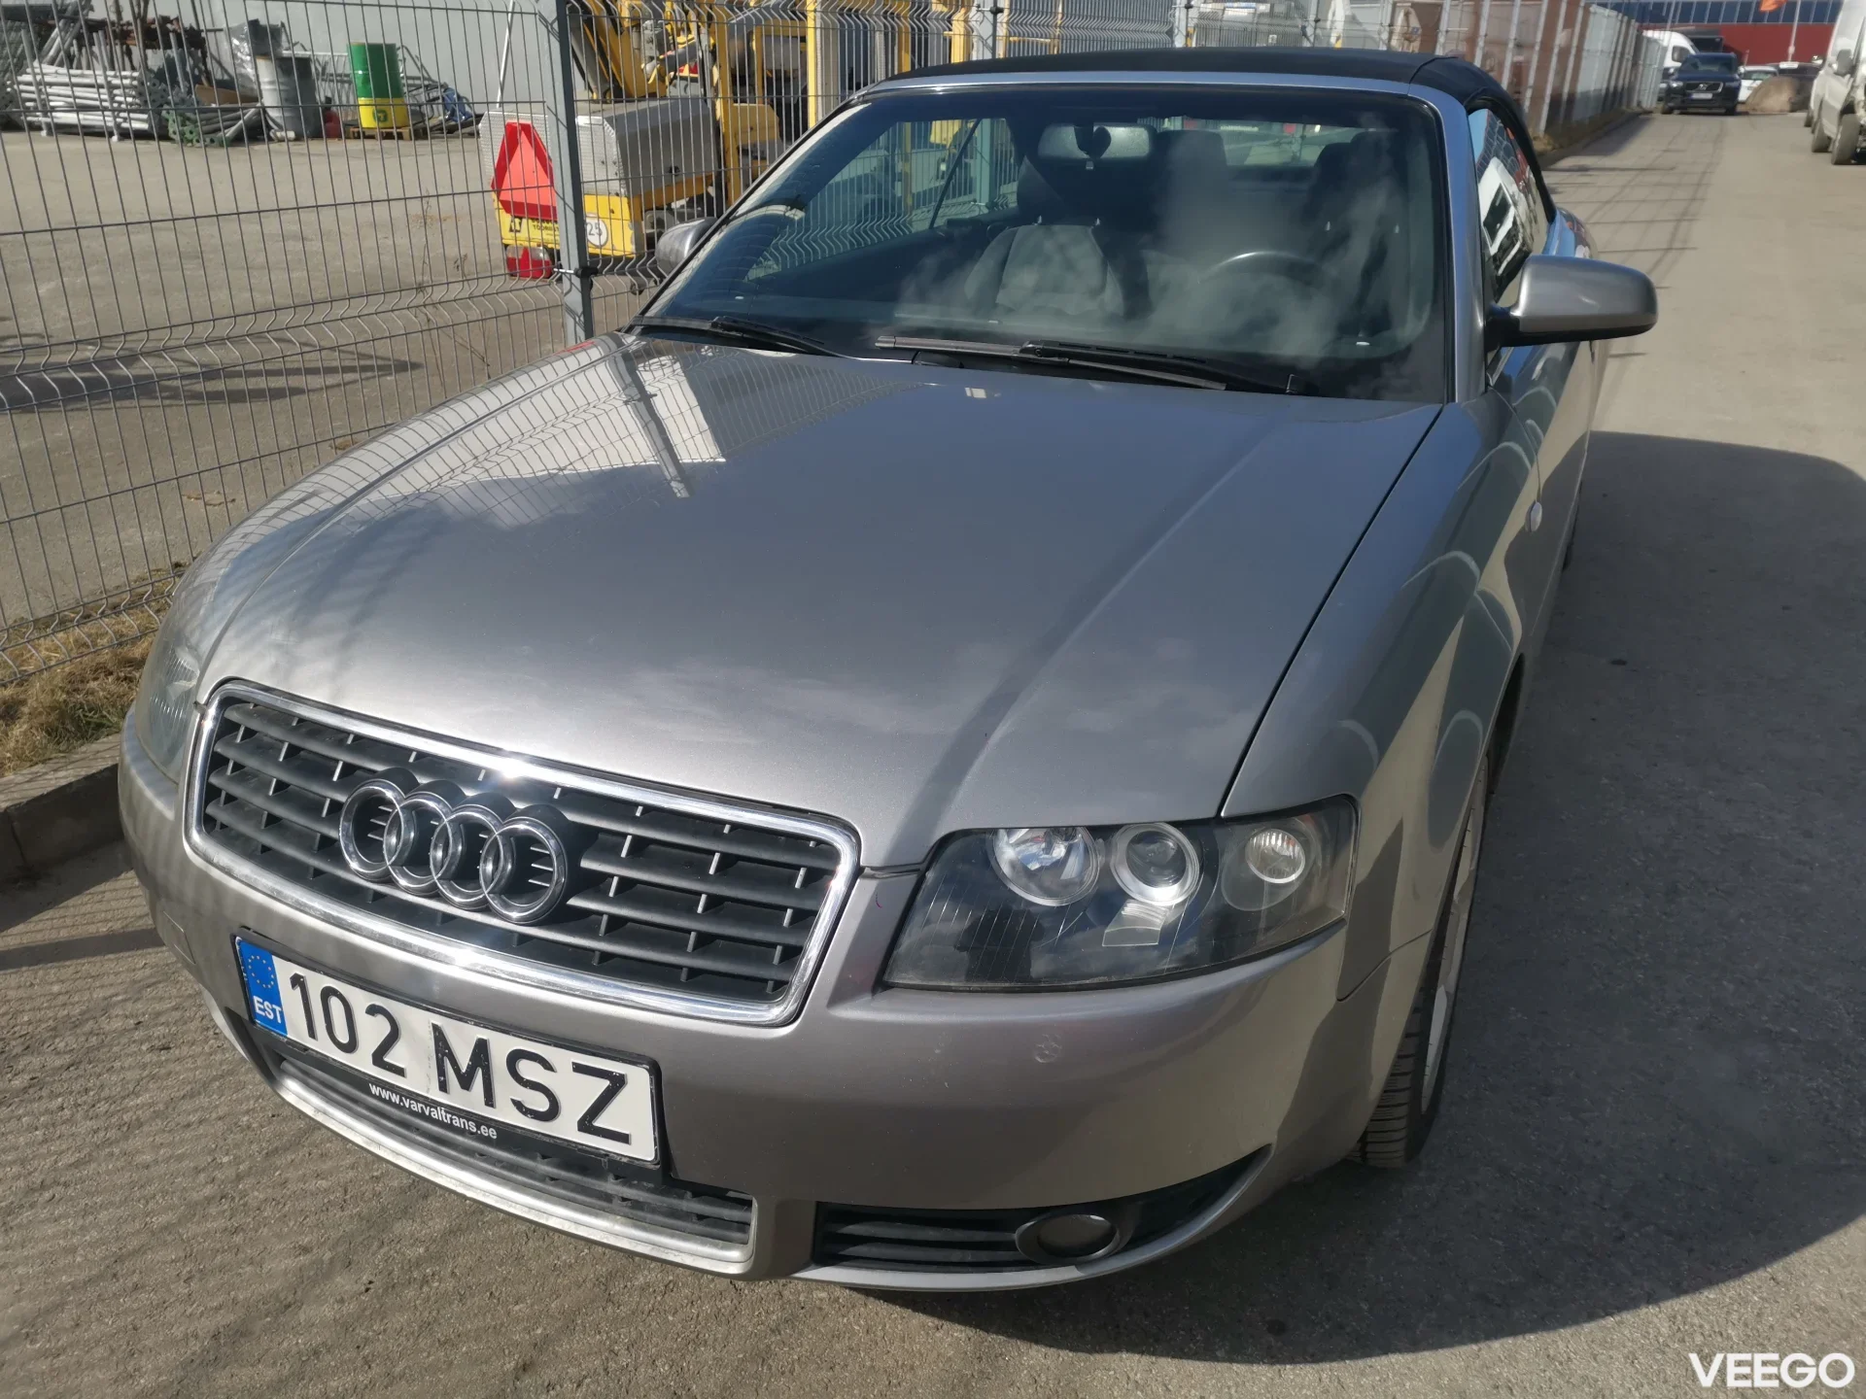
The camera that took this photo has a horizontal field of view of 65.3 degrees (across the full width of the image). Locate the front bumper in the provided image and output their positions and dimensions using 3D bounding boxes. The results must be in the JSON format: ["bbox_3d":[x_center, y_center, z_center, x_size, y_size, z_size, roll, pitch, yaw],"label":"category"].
[{"bbox_3d":[-0.393,0.289,1.648,1.740,0.430,0.530,11,25,23],"label":"front bumper"}]

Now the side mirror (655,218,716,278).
[{"bbox_3d":[-0.499,-0.928,3.046,0.250,0.152,0.155,11,25,23],"label":"side mirror"}]

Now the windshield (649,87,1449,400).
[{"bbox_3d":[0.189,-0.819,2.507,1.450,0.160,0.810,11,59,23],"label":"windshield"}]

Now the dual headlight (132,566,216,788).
[{"bbox_3d":[-0.938,-0.039,1.833,0.370,0.160,0.350,11,25,23],"label":"dual headlight"}]

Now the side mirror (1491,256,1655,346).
[{"bbox_3d":[1.041,-0.642,2.370,0.250,0.152,0.155,11,25,23],"label":"side mirror"}]

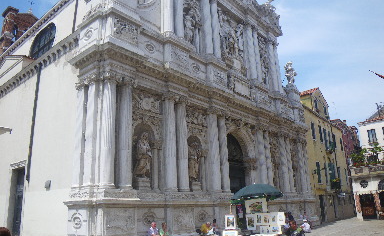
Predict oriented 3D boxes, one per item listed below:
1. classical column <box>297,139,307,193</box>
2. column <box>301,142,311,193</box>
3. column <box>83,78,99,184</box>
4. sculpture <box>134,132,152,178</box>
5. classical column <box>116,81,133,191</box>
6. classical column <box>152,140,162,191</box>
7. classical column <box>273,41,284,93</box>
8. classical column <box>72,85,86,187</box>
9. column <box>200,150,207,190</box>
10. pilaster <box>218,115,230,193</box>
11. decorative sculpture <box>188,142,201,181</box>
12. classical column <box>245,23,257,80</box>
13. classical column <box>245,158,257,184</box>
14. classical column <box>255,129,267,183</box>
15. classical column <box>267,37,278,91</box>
[{"bbox_3d":[8.424,3.720,23.801,0.487,4.116,0.487,-16,-21,39],"label":"classical column"},{"bbox_3d":[9.046,3.898,24.484,0.487,4.116,0.487,-16,-21,39],"label":"column"},{"bbox_3d":[-4.178,0.445,12.750,0.593,4.836,0.593,-15,-21,39],"label":"column"},{"bbox_3d":[-1.981,1.487,12.662,0.470,1.898,0.622,-16,-21,39],"label":"sculpture"},{"bbox_3d":[-2.484,0.603,11.823,0.487,4.116,0.487,-16,-21,39],"label":"classical column"},{"bbox_3d":[-1.682,2.212,14.367,0.340,2.297,0.340,-15,-21,39],"label":"classical column"},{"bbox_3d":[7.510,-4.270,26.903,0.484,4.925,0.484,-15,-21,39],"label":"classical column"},{"bbox_3d":[-4.848,0.633,13.329,0.593,4.836,0.593,-15,-21,39],"label":"classical column"},{"bbox_3d":[0.641,2.937,17.010,0.312,2.257,0.312,-15,-21,39],"label":"column"},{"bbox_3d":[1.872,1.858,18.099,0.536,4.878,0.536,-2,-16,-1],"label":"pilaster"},{"bbox_3d":[0.202,2.337,16.673,0.582,1.934,0.686,-15,-21,39],"label":"decorative sculpture"},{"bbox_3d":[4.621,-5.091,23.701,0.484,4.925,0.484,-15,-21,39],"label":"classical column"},{"bbox_3d":[3.584,3.621,19.072,0.571,2.016,0.470,-16,-21,39],"label":"classical column"},{"bbox_3d":[4.447,2.584,19.434,0.487,4.116,0.487,-16,-21,39],"label":"classical column"},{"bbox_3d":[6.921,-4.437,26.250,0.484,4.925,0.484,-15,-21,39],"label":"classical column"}]

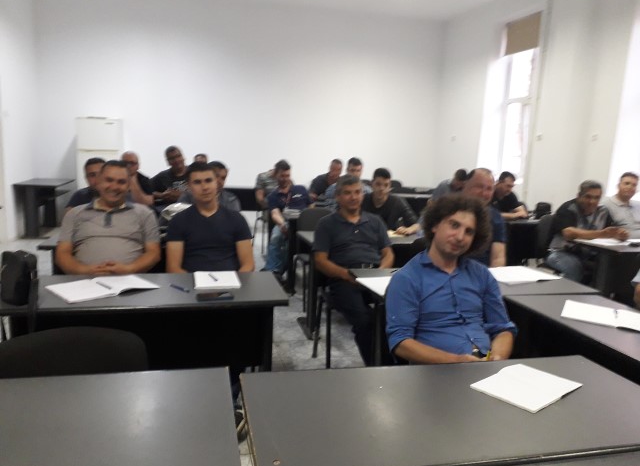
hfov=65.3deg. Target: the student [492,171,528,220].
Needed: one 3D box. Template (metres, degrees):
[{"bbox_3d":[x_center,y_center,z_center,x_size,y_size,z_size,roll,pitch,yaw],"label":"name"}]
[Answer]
[{"bbox_3d":[2.245,-0.070,5.946,0.550,1.310,0.740,-2,10,-28],"label":"student"}]

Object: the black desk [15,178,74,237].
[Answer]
[{"bbox_3d":[-3.741,-0.355,6.931,0.530,0.740,1.200,0,11,-13],"label":"black desk"}]

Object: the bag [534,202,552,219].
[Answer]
[{"bbox_3d":[2.696,-0.258,6.021,0.190,0.200,0.140,2,9,-4],"label":"bag"}]

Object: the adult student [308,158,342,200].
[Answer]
[{"bbox_3d":[0.125,-0.281,6.550,0.540,1.330,0.720,0,10,-18],"label":"adult student"}]

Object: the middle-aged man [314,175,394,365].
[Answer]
[{"bbox_3d":[0.240,0.297,3.211,0.540,1.280,0.850,2,11,-8],"label":"middle-aged man"}]

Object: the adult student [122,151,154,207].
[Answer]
[{"bbox_3d":[-2.036,-0.203,5.422,0.540,1.330,0.720,-2,10,-25],"label":"adult student"}]

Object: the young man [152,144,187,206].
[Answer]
[{"bbox_3d":[-1.508,-0.180,5.076,0.520,1.330,0.780,0,11,-13],"label":"young man"}]

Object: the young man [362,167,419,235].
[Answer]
[{"bbox_3d":[0.610,0.073,4.579,0.560,1.310,0.740,1,9,-12],"label":"young man"}]

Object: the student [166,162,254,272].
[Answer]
[{"bbox_3d":[-0.611,0.295,2.783,0.510,1.330,0.740,0,10,-15],"label":"student"}]

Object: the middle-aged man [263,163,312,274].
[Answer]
[{"bbox_3d":[-0.371,-0.183,5.639,0.540,1.240,0.800,1,11,-9],"label":"middle-aged man"}]

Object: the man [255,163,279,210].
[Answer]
[{"bbox_3d":[-0.580,-0.349,6.447,0.520,1.240,0.800,1,11,-9],"label":"man"}]

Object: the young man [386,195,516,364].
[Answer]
[{"bbox_3d":[0.582,0.532,2.084,0.580,1.280,0.850,2,11,-6],"label":"young man"}]

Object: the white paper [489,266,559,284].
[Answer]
[{"bbox_3d":[1.205,0.243,3.041,0.440,0.025,0.310,2,9,-4],"label":"white paper"}]

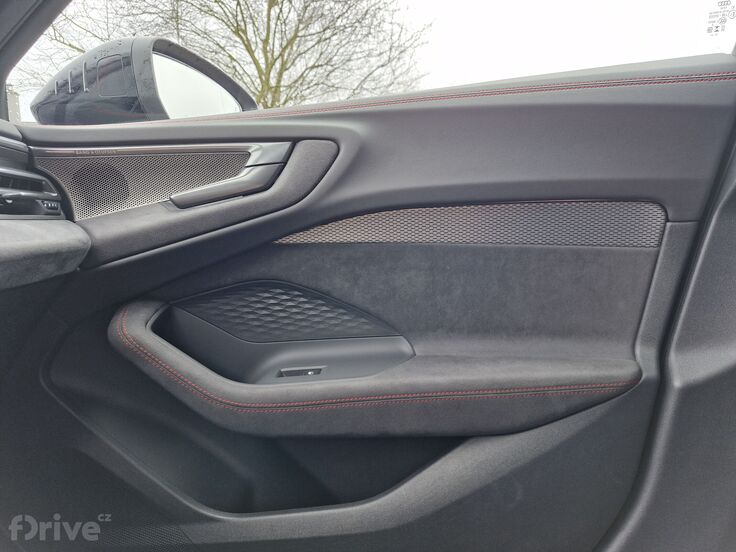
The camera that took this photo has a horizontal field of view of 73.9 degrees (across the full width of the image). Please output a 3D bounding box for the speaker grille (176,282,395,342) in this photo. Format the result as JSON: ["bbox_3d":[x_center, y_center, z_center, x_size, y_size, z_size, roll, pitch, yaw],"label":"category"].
[{"bbox_3d":[-0.117,0.052,0.690,0.305,0.085,0.045,1,13,4],"label":"speaker grille"}]

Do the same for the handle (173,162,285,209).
[{"bbox_3d":[-0.197,-0.124,0.675,0.157,0.062,0.032,0,13,0],"label":"handle"}]

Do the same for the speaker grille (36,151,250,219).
[{"bbox_3d":[-0.318,-0.128,0.690,0.290,0.100,0.025,-1,13,-4],"label":"speaker grille"}]

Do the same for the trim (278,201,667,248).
[{"bbox_3d":[0.128,-0.070,0.672,0.525,0.066,0.022,2,13,8],"label":"trim"}]

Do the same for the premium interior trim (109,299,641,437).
[{"bbox_3d":[0.000,0.112,0.645,0.665,0.150,0.125,1,13,2],"label":"premium interior trim"}]

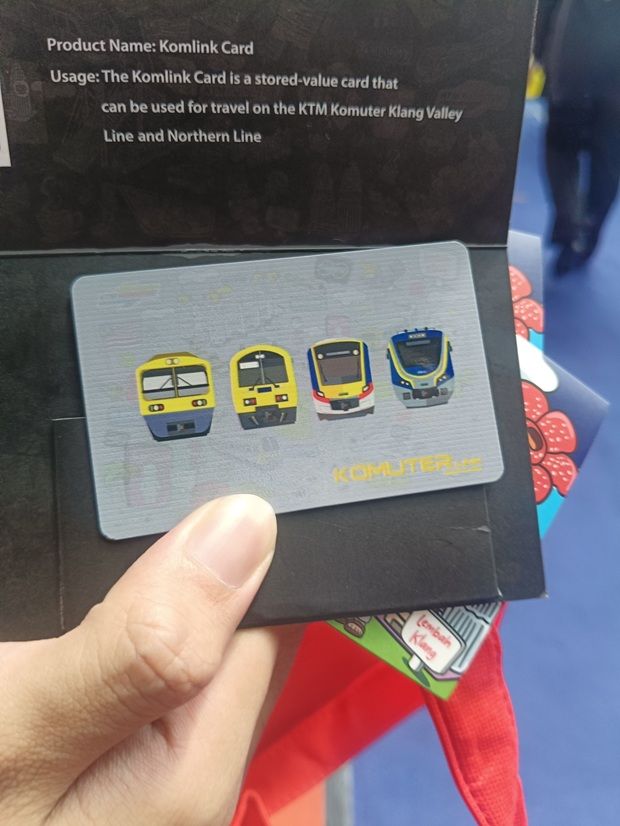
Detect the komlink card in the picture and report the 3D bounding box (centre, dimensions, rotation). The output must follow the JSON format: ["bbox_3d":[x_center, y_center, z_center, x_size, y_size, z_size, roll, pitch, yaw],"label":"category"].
[{"bbox_3d":[-0.003,-0.007,0.131,0.086,0.001,0.054,-8,86,-9],"label":"komlink card"}]

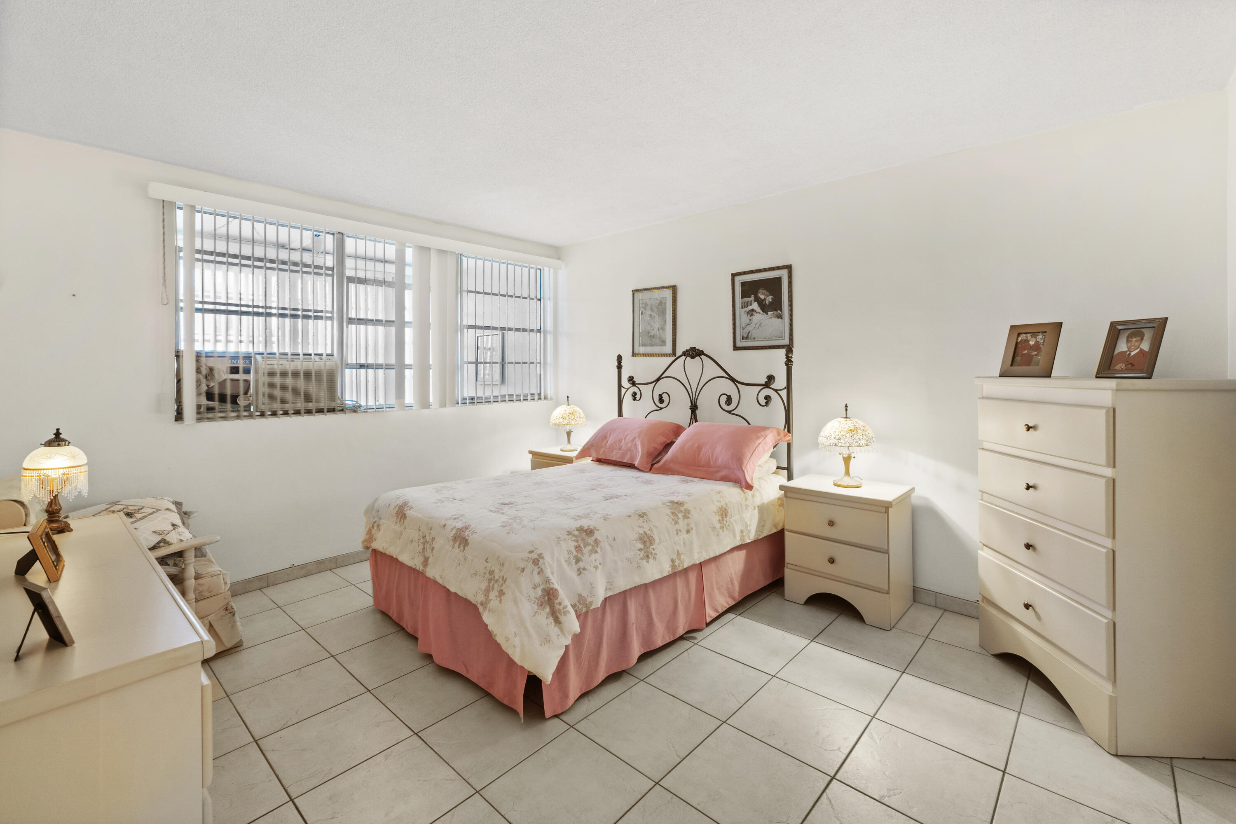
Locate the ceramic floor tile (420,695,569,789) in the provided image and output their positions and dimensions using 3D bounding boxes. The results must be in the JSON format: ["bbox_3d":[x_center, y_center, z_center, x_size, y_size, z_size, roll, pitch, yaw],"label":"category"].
[{"bbox_3d":[-0.455,1.181,1.896,0.400,0.010,0.400,2,5,42],"label":"ceramic floor tile"}]

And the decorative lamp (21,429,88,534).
[{"bbox_3d":[-1.968,0.241,1.801,0.155,0.356,0.155,2,5,42],"label":"decorative lamp"}]

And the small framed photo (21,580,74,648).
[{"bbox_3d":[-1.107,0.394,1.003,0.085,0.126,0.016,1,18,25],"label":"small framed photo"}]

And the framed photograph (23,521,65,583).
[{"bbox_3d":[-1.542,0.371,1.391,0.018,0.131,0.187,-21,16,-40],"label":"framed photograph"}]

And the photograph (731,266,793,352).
[{"bbox_3d":[0.966,-0.696,3.492,0.445,0.545,0.025,3,4,42],"label":"photograph"}]

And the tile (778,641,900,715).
[{"bbox_3d":[0.968,1.145,2.248,0.395,0.010,0.395,3,4,42],"label":"tile"}]

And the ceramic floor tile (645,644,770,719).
[{"bbox_3d":[0.394,1.168,2.244,0.405,0.010,0.405,2,4,42],"label":"ceramic floor tile"}]

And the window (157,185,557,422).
[{"bbox_3d":[-1.535,-0.643,3.814,0.120,1.240,2.760,3,4,42],"label":"window"}]

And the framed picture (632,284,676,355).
[{"bbox_3d":[0.285,-0.718,4.124,0.448,0.542,0.025,2,5,42],"label":"framed picture"}]

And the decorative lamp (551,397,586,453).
[{"bbox_3d":[-0.452,0.111,4.712,0.316,0.491,0.316,-1,3,0],"label":"decorative lamp"}]

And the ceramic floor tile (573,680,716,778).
[{"bbox_3d":[0.117,1.171,1.926,0.395,0.010,0.395,3,4,42],"label":"ceramic floor tile"}]

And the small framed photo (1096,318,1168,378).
[{"bbox_3d":[1.923,-0.232,1.927,0.020,0.237,0.163,22,-6,-22],"label":"small framed photo"}]

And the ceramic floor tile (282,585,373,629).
[{"bbox_3d":[-1.691,1.142,3.030,0.405,0.010,0.405,2,4,42],"label":"ceramic floor tile"}]

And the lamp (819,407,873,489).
[{"bbox_3d":[1.341,0.189,3.008,0.335,0.475,0.335,2,4,42],"label":"lamp"}]

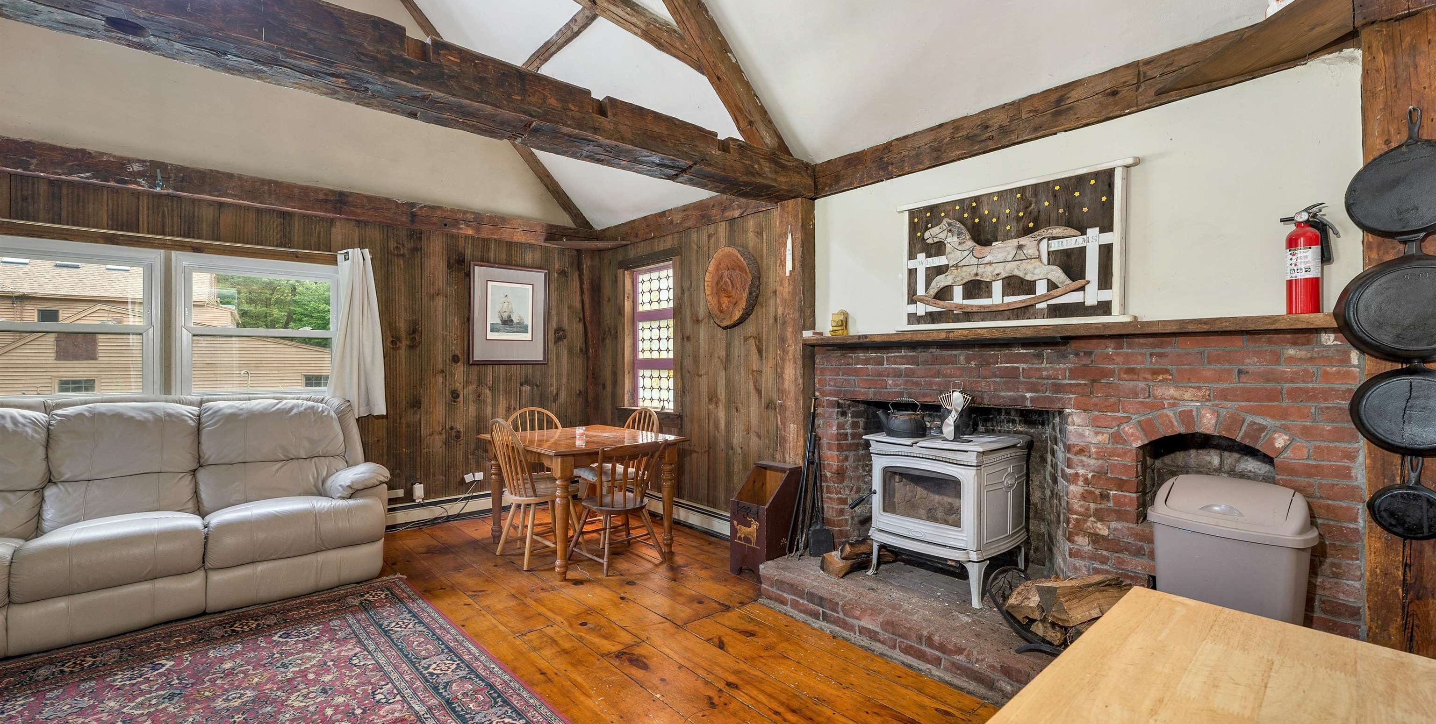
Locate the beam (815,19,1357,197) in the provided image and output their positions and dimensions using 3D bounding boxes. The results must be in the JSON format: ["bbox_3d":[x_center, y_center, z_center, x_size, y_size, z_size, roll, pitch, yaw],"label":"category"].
[{"bbox_3d":[1.380,-1.099,2.624,0.190,0.212,2.170,0,0,-41],"label":"beam"}]

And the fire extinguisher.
[{"bbox_3d":[1.948,-0.339,1.842,0.098,0.383,0.135,0,0,-35],"label":"fire extinguisher"}]

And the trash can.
[{"bbox_3d":[1.741,0.751,1.895,0.314,0.713,0.413,0,-1,-43],"label":"trash can"}]

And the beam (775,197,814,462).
[{"bbox_3d":[0.508,0.162,3.440,0.205,2.285,0.206,0,0,-41],"label":"beam"}]

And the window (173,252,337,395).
[{"bbox_3d":[-3.114,-0.212,3.852,0.920,0.990,0.100,0,0,-41],"label":"window"}]

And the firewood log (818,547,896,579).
[{"bbox_3d":[0.775,1.072,3.080,0.410,0.085,0.150,0,0,-31],"label":"firewood log"}]

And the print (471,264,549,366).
[{"bbox_3d":[-1.869,-0.423,5.063,0.707,0.887,0.025,0,-1,-43],"label":"print"}]

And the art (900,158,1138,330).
[{"bbox_3d":[1.286,-0.475,2.534,0.055,0.630,1.000,0,0,-41],"label":"art"}]

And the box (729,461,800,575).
[{"bbox_3d":[0.304,0.998,3.520,0.334,0.671,0.321,0,-1,-43],"label":"box"}]

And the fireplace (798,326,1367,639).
[{"bbox_3d":[1.383,0.510,2.633,0.445,1.310,2.188,0,-1,-43],"label":"fireplace"}]

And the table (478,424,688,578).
[{"bbox_3d":[-0.994,0.943,4.043,1.026,0.787,1.241,0,-1,-43],"label":"table"}]

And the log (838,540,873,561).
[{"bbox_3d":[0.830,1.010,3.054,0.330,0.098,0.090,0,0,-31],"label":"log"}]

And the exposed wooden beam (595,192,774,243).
[{"bbox_3d":[-0.279,-1.103,4.507,0.190,0.210,2.450,0,0,-41],"label":"exposed wooden beam"}]

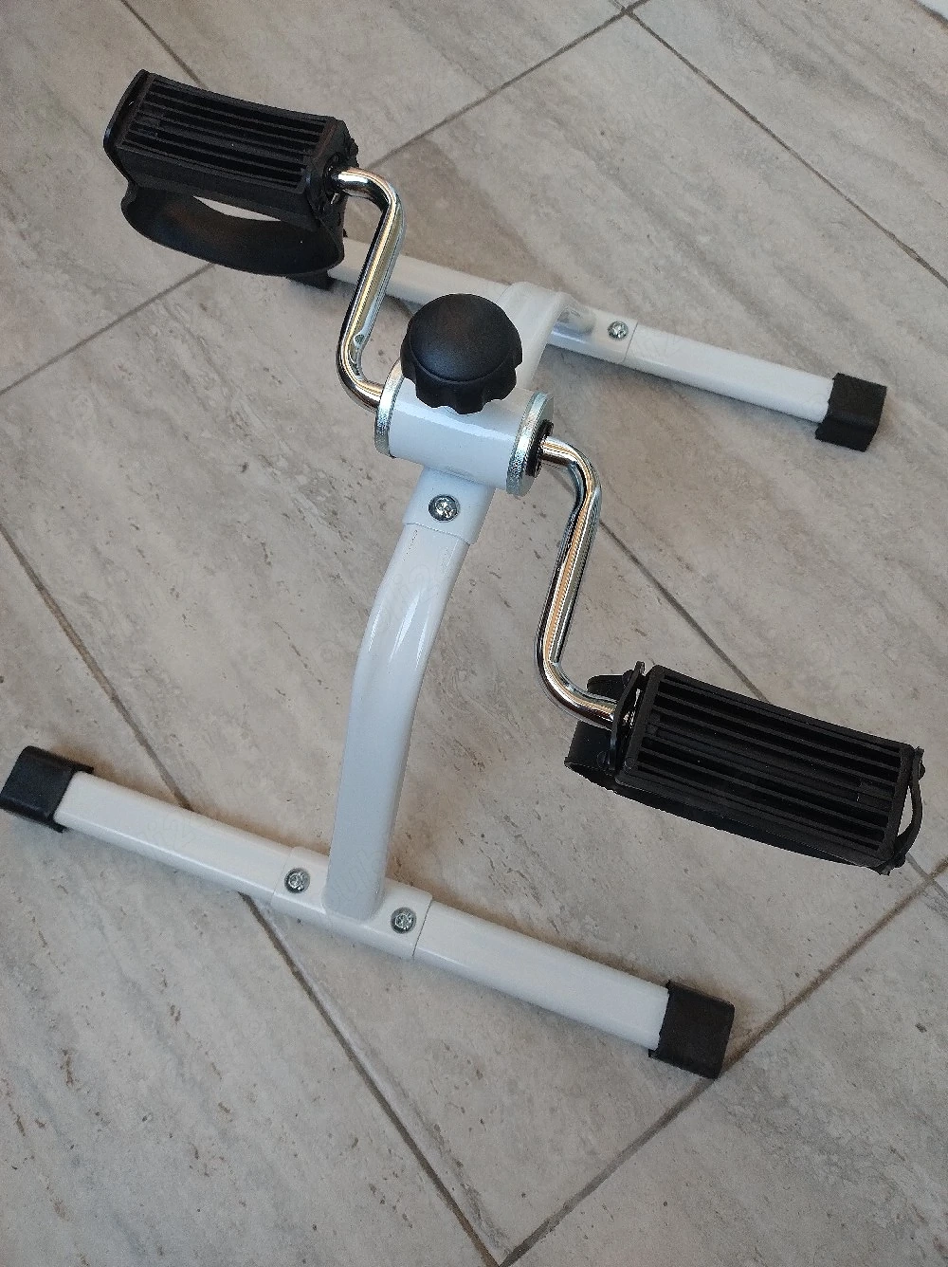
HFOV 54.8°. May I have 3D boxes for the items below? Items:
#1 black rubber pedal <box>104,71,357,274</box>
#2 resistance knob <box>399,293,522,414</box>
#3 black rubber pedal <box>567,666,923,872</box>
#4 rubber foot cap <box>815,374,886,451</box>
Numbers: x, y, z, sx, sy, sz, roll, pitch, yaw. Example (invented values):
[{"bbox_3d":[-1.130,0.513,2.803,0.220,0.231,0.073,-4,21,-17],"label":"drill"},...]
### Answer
[{"bbox_3d":[-0.107,-0.209,0.437,0.121,0.075,0.049,18,78,7],"label":"black rubber pedal"},{"bbox_3d":[-0.004,-0.102,0.328,0.043,0.027,0.043,0,71,1],"label":"resistance knob"},{"bbox_3d":[0.099,0.052,0.352,0.122,0.070,0.048,18,73,7],"label":"black rubber pedal"},{"bbox_3d":[0.242,-0.142,0.586,0.035,0.020,0.036,18,73,7],"label":"rubber foot cap"}]

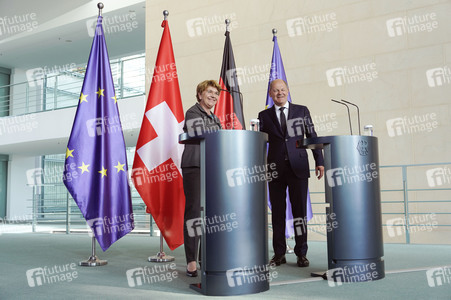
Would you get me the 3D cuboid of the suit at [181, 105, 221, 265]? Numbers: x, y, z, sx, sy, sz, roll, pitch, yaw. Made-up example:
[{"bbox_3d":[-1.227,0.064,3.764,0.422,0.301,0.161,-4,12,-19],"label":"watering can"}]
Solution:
[{"bbox_3d":[-0.183,0.271,3.993,0.460,1.347,0.350,3,-7,-38],"label":"suit"}]

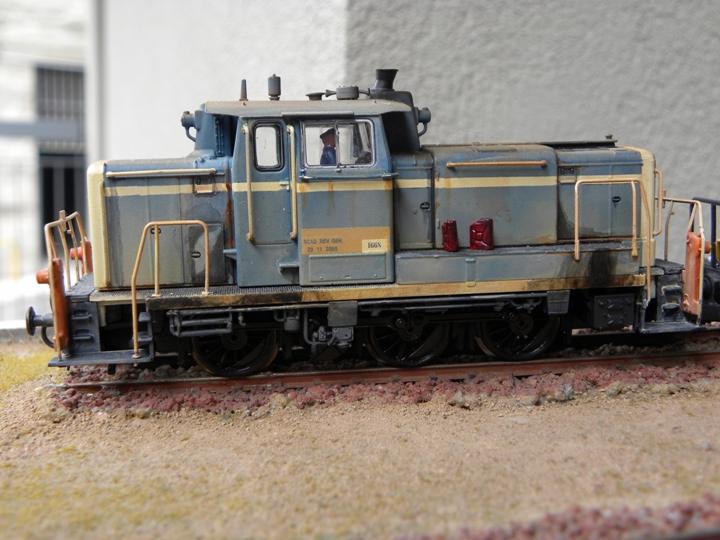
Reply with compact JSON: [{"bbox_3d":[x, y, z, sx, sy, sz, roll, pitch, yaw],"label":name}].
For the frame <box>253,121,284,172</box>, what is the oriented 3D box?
[{"bbox_3d":[-0.015,-0.020,0.139,0.005,0.009,0.001,-2,3,-8],"label":"frame"}]

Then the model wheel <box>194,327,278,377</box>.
[{"bbox_3d":[-0.022,0.011,0.146,0.015,0.015,0.003,-2,9,-8],"label":"model wheel"}]

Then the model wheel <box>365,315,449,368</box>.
[{"bbox_3d":[0.008,0.010,0.150,0.015,0.015,0.003,-2,9,-8],"label":"model wheel"}]

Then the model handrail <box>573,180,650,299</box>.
[{"bbox_3d":[0.043,-0.005,0.146,0.014,0.022,0.001,-2,9,-8],"label":"model handrail"}]

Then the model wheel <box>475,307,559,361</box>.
[{"bbox_3d":[0.029,0.009,0.153,0.015,0.015,0.003,-2,9,-8],"label":"model wheel"}]

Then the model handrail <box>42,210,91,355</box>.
[{"bbox_3d":[-0.051,0.001,0.150,0.002,0.022,0.029,-2,9,-8],"label":"model handrail"}]

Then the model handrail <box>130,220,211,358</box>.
[{"bbox_3d":[-0.030,0.003,0.137,0.012,0.022,0.001,-2,9,-8],"label":"model handrail"}]

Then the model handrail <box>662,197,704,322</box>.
[{"bbox_3d":[0.057,-0.003,0.164,0.002,0.022,0.029,-2,9,-8],"label":"model handrail"}]

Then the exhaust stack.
[{"bbox_3d":[0.004,-0.034,0.152,0.005,0.004,0.004,-2,9,-8],"label":"exhaust stack"}]

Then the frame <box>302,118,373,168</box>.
[{"bbox_3d":[-0.003,-0.021,0.141,0.012,0.008,0.001,-2,3,-8],"label":"frame"}]

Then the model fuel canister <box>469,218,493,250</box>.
[{"bbox_3d":[0.021,-0.006,0.149,0.004,0.005,0.002,2,9,18],"label":"model fuel canister"}]

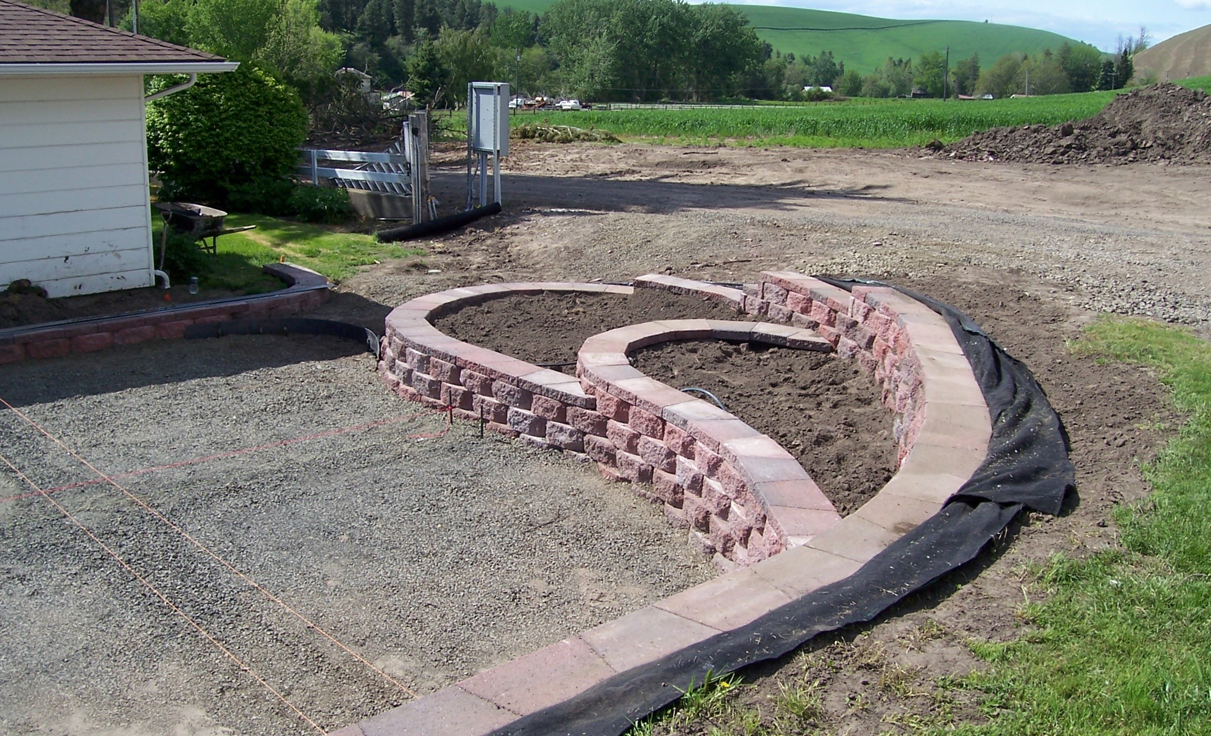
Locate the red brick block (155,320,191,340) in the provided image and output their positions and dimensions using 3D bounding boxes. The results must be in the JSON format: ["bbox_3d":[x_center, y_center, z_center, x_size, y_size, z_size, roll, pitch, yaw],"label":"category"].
[{"bbox_3d":[-4.414,-0.401,12.006,0.280,0.152,0.420,13,18,40],"label":"red brick block"}]

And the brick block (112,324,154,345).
[{"bbox_3d":[-4.693,-0.332,11.710,0.280,0.152,0.420,13,19,42],"label":"brick block"}]

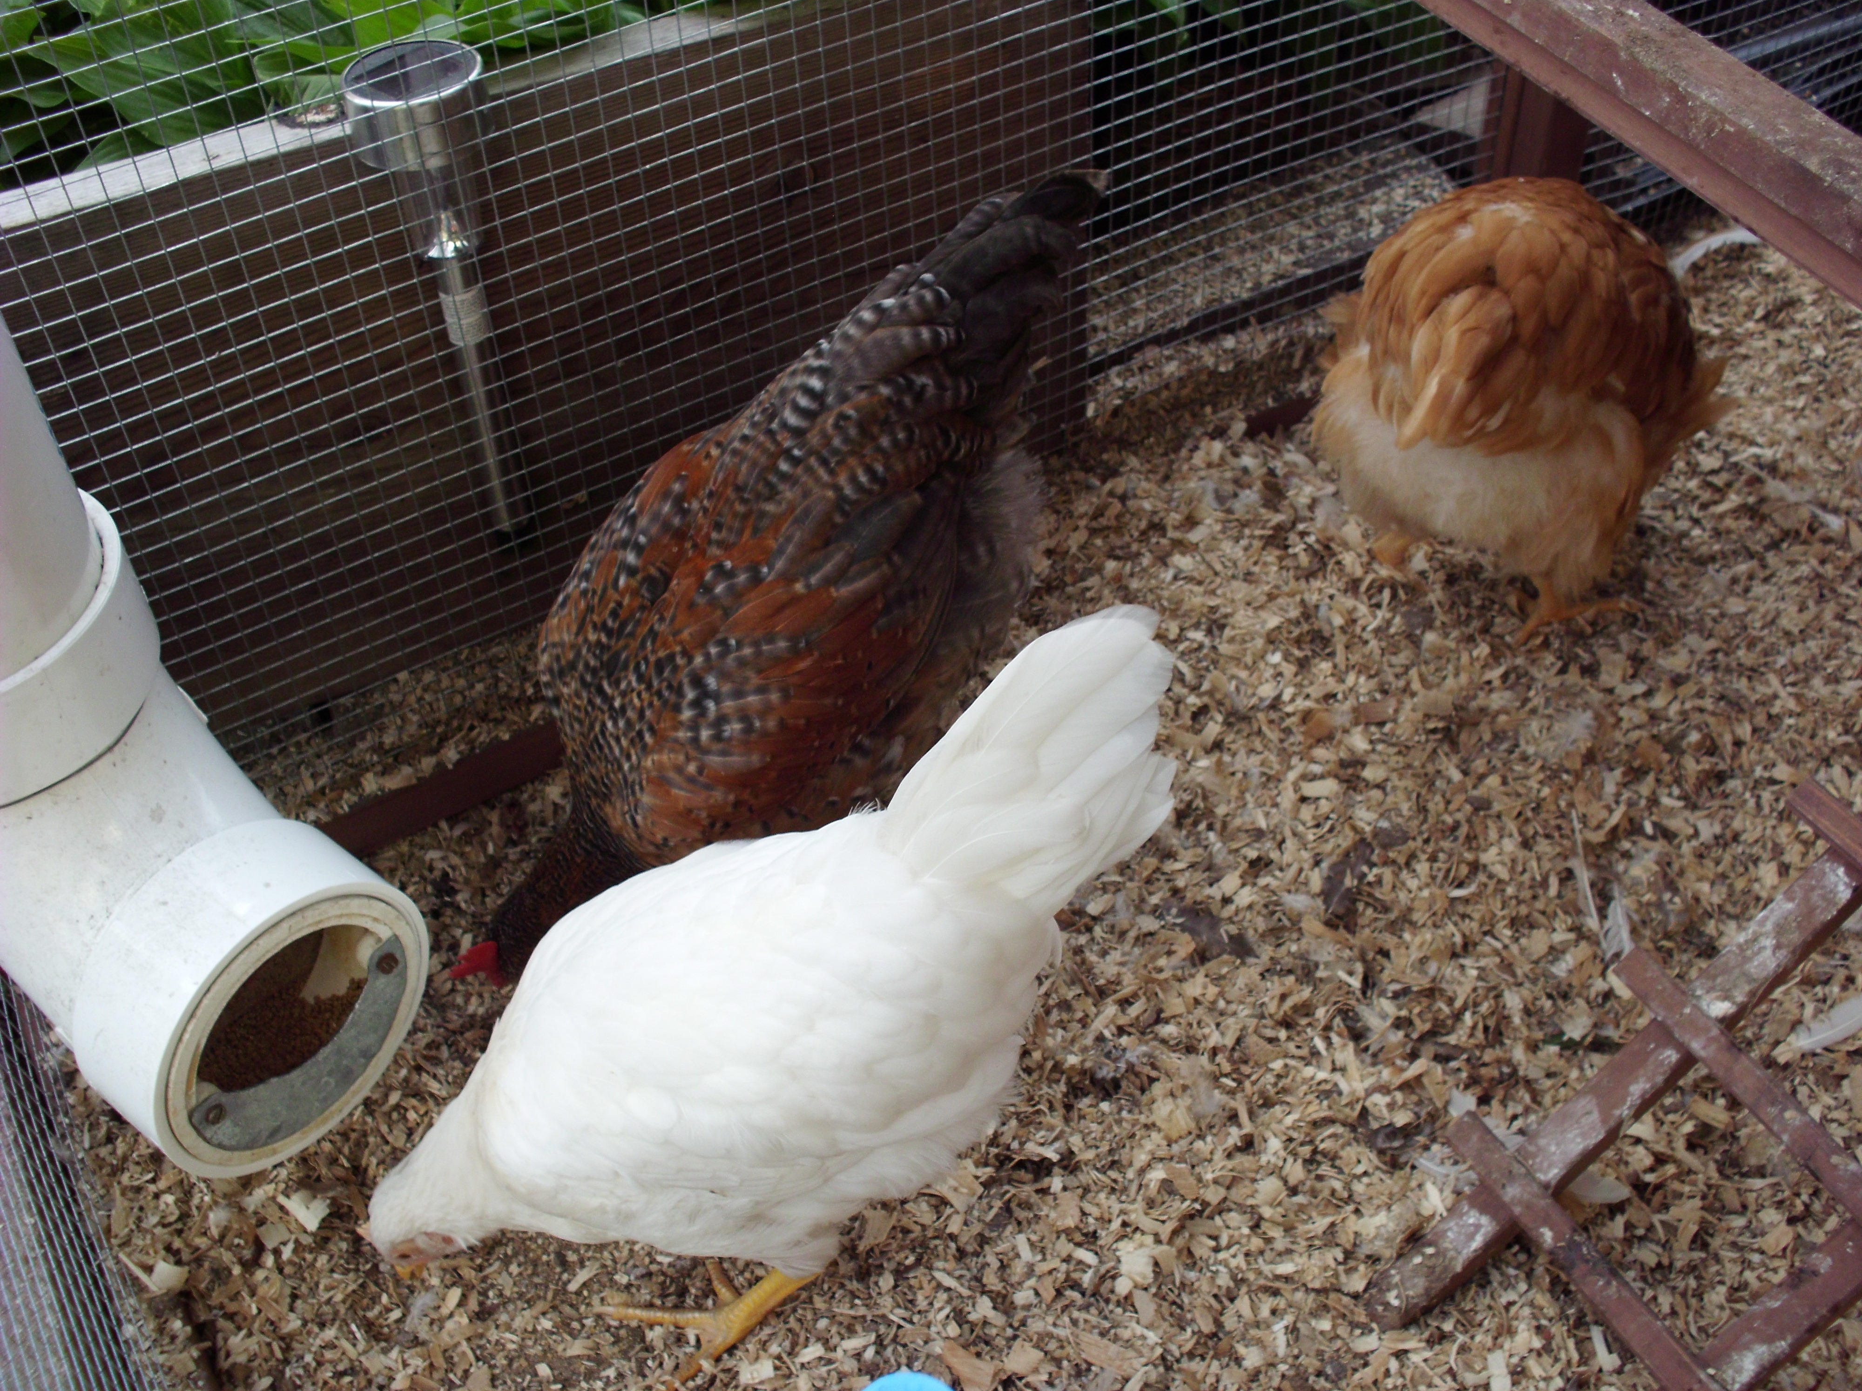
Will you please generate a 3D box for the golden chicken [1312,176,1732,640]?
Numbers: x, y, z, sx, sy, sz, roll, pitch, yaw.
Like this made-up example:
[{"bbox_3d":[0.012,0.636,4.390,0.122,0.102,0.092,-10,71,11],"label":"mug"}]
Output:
[{"bbox_3d":[0.329,-0.167,1.029,0.195,0.240,0.310,21,52,20],"label":"golden chicken"}]

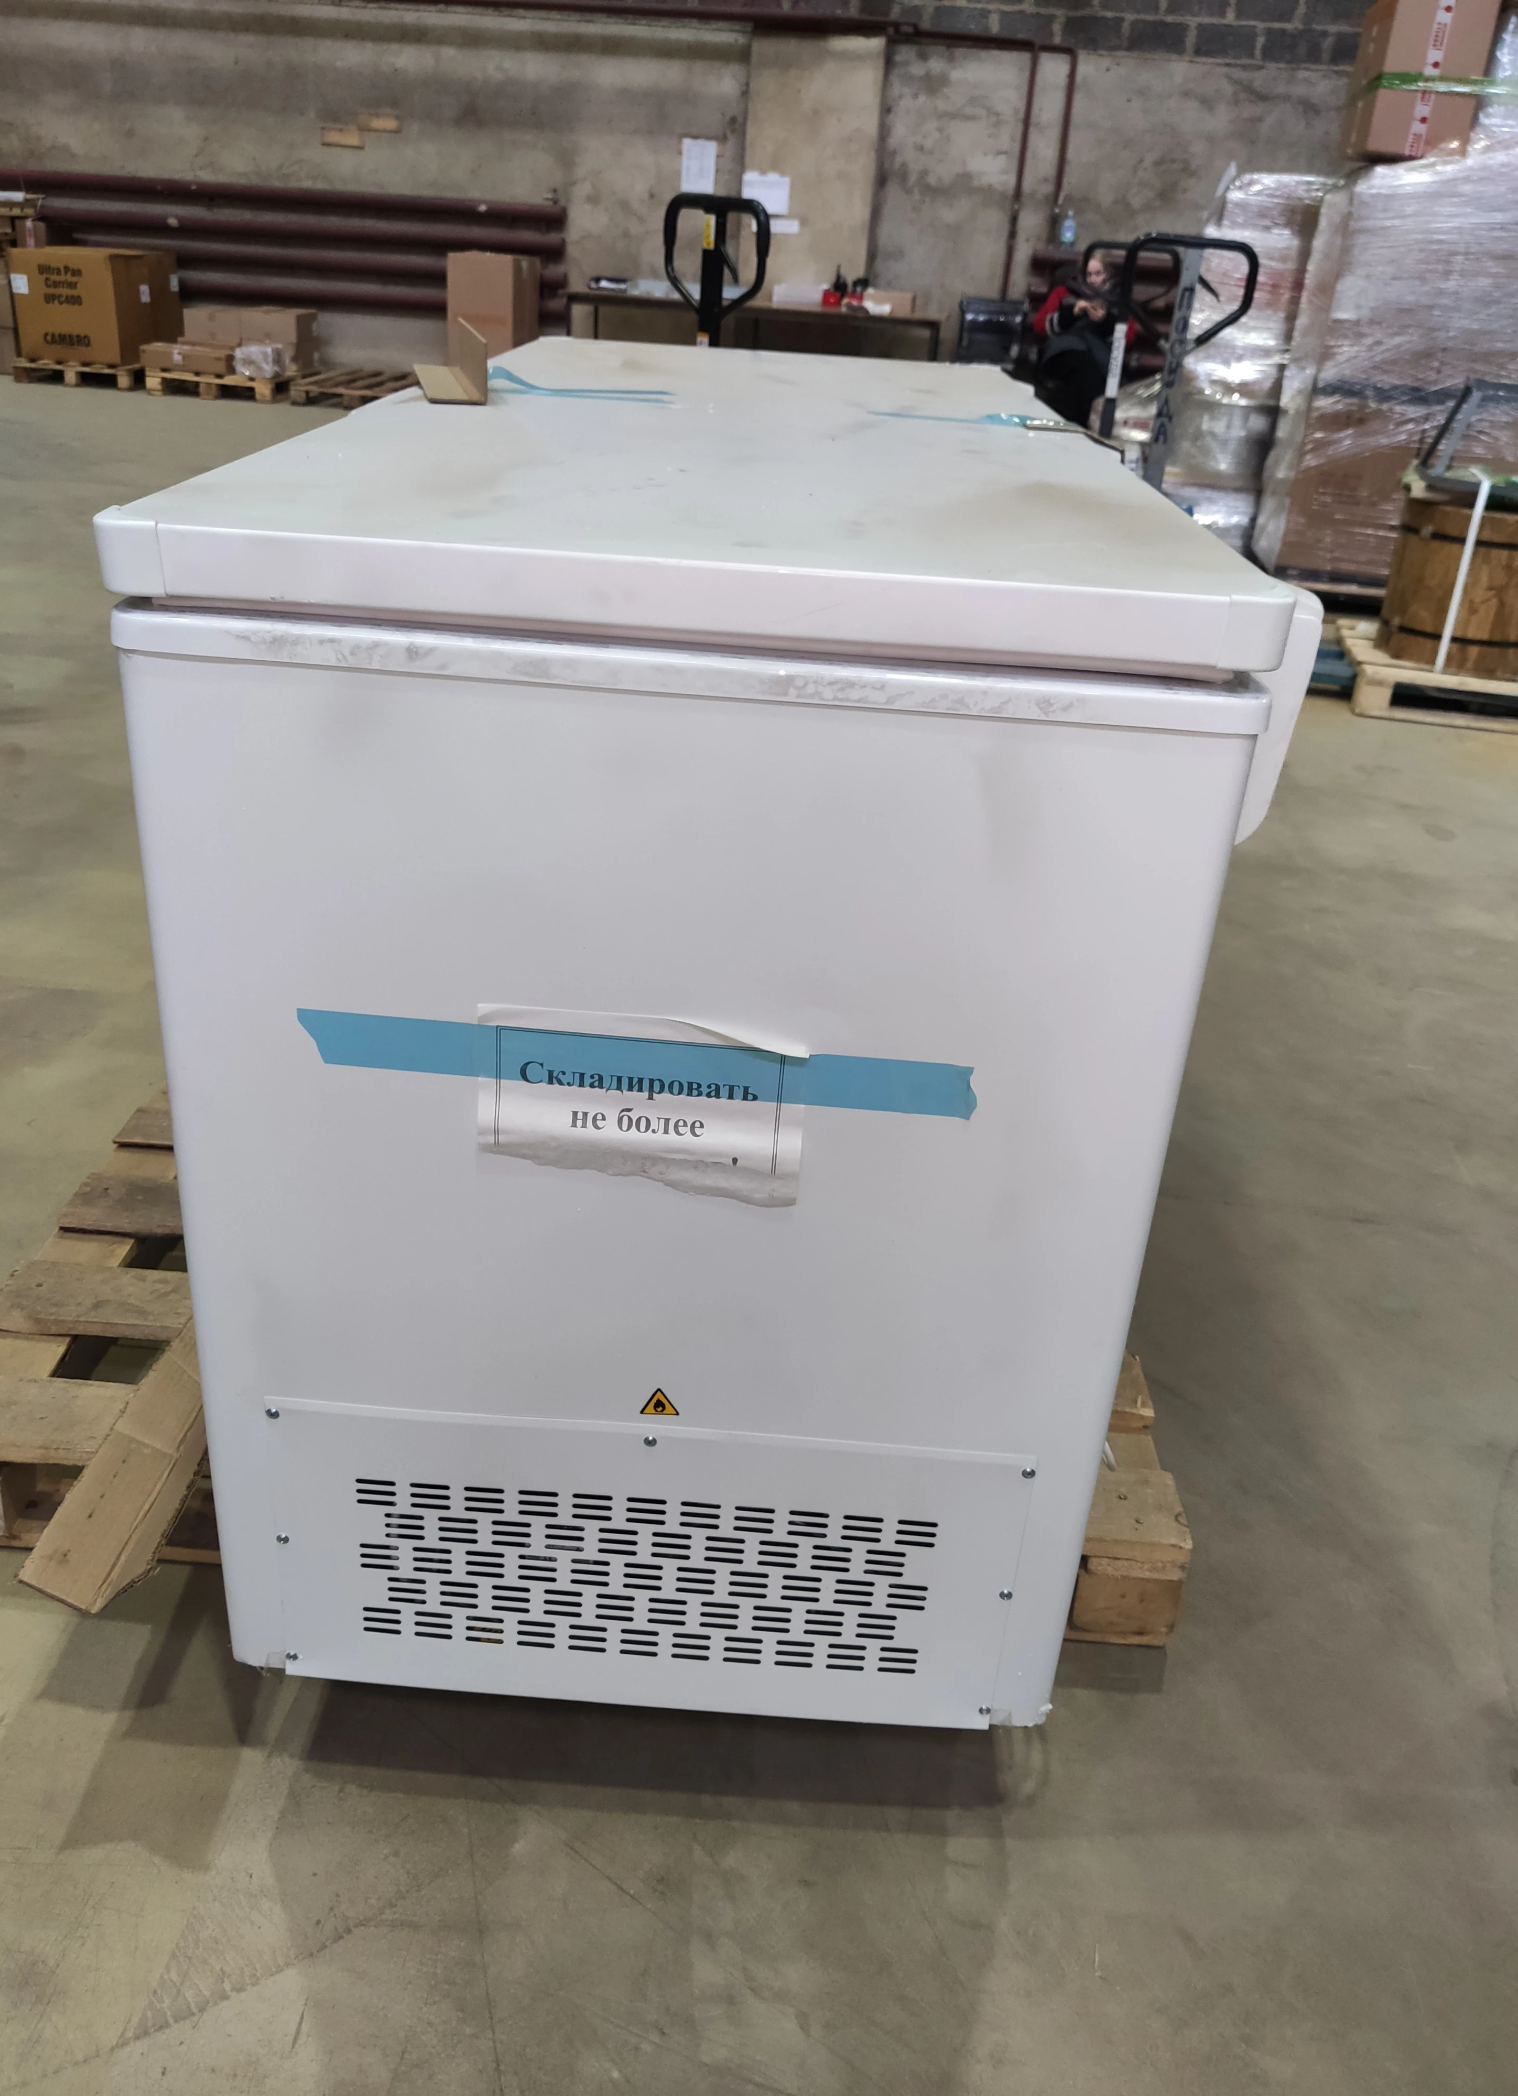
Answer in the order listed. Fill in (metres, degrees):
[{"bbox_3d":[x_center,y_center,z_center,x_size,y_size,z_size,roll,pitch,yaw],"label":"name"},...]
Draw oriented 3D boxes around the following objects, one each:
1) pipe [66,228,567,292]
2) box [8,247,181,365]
[{"bbox_3d":[-3.179,-5.584,11.181,3.632,0.165,0.165,4,28,0],"label":"pipe"},{"bbox_3d":[-4.496,-5.088,10.763,0.655,0.626,1.150,4,28,0],"label":"box"}]

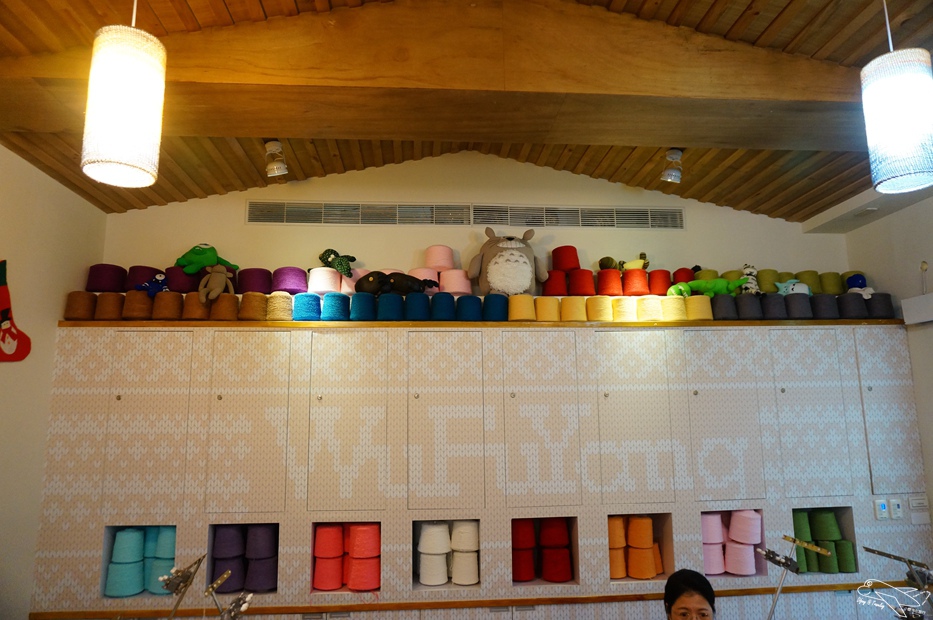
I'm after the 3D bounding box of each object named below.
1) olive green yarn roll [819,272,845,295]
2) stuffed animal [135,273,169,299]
[{"bbox_3d":[2.572,-0.167,4.398,0.153,0.173,0.153,-1,-9,0],"label":"olive green yarn roll"},{"bbox_3d":[-1.898,-0.148,3.744,0.190,0.160,0.120,2,-10,-13],"label":"stuffed animal"}]

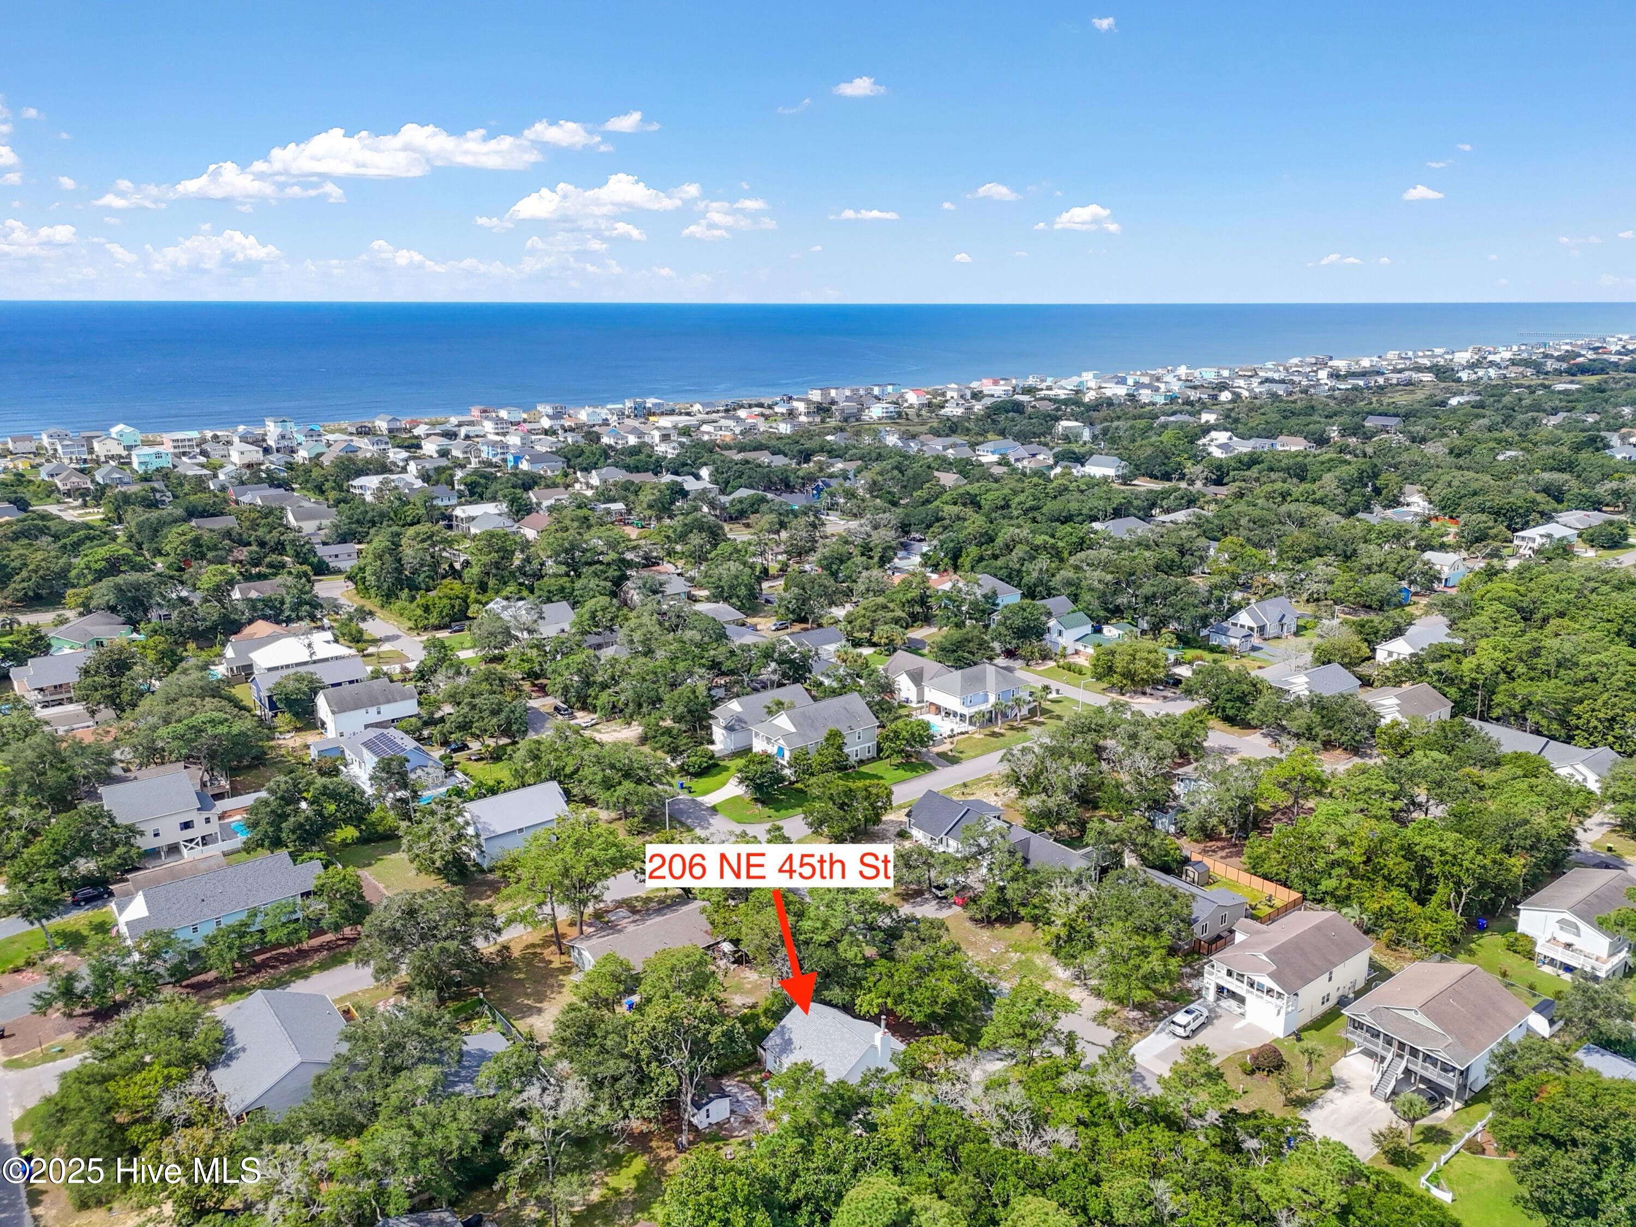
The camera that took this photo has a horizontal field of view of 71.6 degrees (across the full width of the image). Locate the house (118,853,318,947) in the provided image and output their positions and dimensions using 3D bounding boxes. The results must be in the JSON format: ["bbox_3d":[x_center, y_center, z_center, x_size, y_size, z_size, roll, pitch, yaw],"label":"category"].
[{"bbox_3d":[-73.510,35.680,139.940,21.200,8.600,11.000,-12,20,-38],"label":"house"}]

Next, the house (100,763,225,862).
[{"bbox_3d":[-87.848,26.535,151.759,11.563,9.728,12.211,-11,19,-36],"label":"house"}]

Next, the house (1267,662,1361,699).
[{"bbox_3d":[91.002,13.108,207.581,13.622,5.760,9.615,-11,19,-34],"label":"house"}]

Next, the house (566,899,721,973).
[{"bbox_3d":[-18.484,36.407,125.130,15.270,4.937,9.795,-11,19,-36],"label":"house"}]

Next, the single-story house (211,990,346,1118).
[{"bbox_3d":[-49.917,41.055,106.026,11.796,6.193,13.662,-12,20,-37],"label":"single-story house"}]

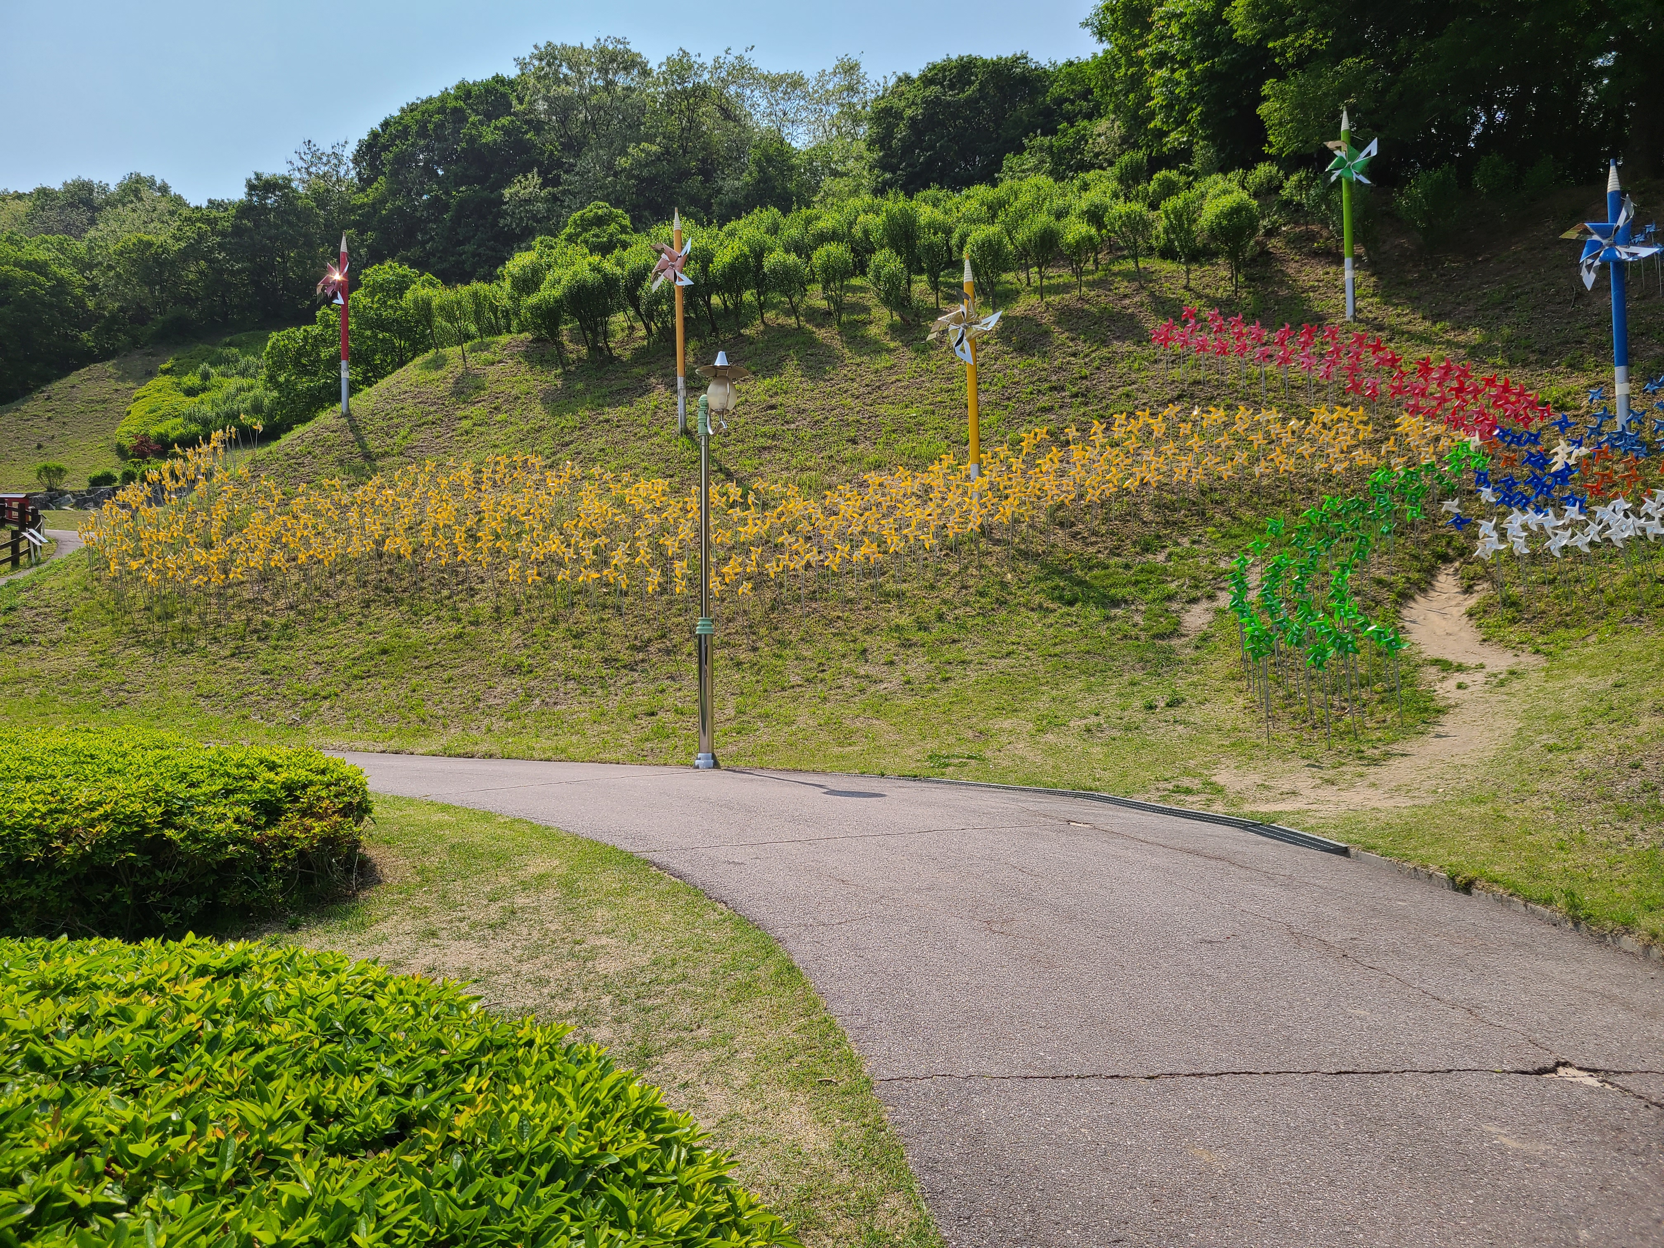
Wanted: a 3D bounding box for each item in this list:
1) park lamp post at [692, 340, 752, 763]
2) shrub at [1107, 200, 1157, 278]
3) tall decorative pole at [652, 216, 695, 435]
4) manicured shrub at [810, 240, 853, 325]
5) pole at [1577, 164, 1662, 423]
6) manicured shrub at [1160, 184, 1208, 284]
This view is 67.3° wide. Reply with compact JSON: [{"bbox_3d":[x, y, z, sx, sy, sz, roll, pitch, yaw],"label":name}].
[{"bbox_3d":[-1.233,-0.724,14.200,0.640,4.740,0.680,0,-1,-37],"label":"park lamp post"},{"bbox_3d":[7.567,-9.678,31.700,1.250,2.180,1.250,-1,-1,0],"label":"shrub"},{"bbox_3d":[-3.324,-6.347,26.300,1.000,4.730,0.500,-1,-1,18],"label":"tall decorative pole"},{"bbox_3d":[0.017,-8.922,32.800,1.100,2.180,1.100,-1,-1,0],"label":"manicured shrub"},{"bbox_3d":[10.027,-4.161,16.000,1.250,3.540,0.500,-2,-1,38],"label":"pole"},{"bbox_3d":[8.638,-9.500,30.700,1.200,2.430,1.200,-1,-1,0],"label":"manicured shrub"}]

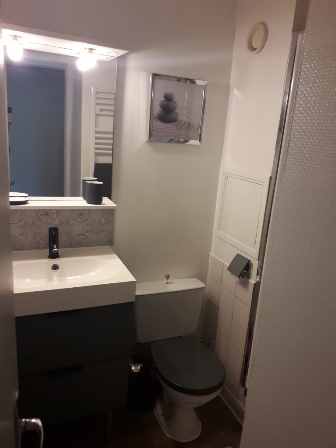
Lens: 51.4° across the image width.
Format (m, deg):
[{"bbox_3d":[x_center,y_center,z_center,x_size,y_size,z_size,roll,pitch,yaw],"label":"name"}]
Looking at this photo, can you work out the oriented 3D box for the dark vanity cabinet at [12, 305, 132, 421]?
[{"bbox_3d":[-0.546,0.576,1.738,0.600,0.575,0.470,-2,15,-24],"label":"dark vanity cabinet"}]

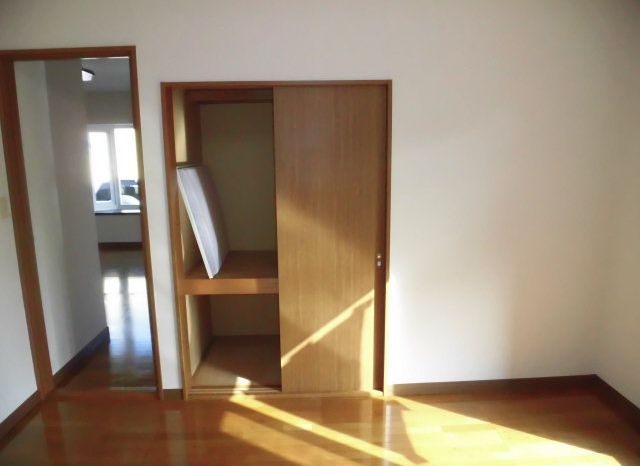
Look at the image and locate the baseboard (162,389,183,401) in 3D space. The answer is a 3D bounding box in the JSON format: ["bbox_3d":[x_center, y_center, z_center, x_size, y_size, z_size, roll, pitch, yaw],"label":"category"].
[{"bbox_3d":[-0.885,0.982,2.675,0.115,0.078,0.015,-1,10,-2],"label":"baseboard"}]

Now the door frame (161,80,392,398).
[{"bbox_3d":[-0.218,0.094,2.590,1.242,1.862,0.110,-1,10,-2],"label":"door frame"}]

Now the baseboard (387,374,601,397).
[{"bbox_3d":[1.073,0.944,2.728,1.308,0.082,0.015,-1,10,-2],"label":"baseboard"}]

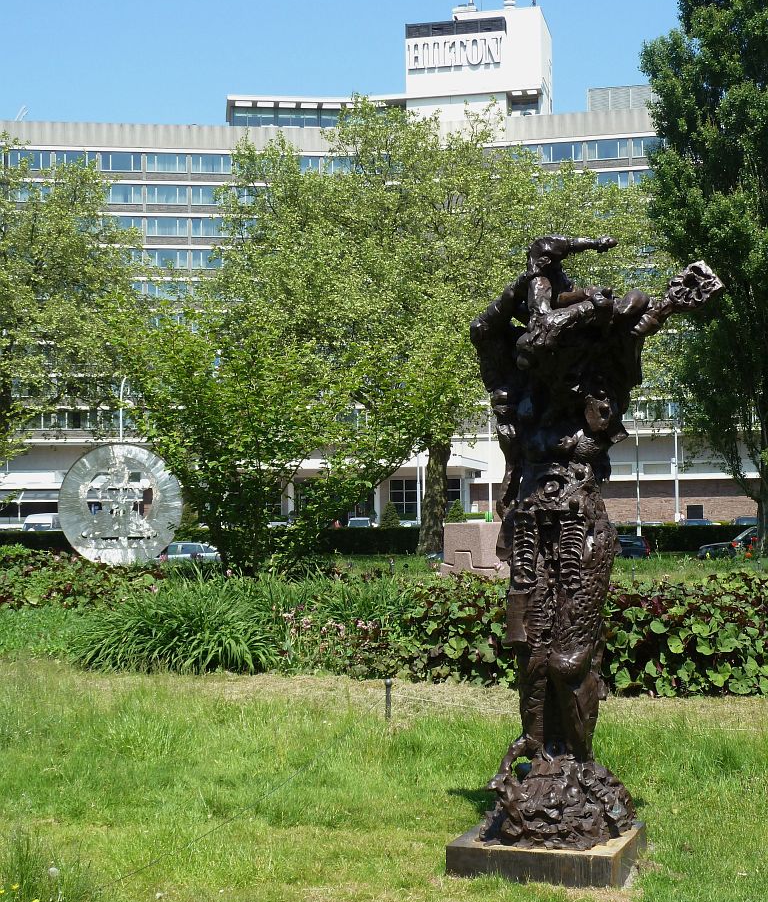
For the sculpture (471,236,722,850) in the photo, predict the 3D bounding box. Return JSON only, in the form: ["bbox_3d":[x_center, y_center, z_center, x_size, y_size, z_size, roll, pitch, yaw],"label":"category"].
[{"bbox_3d":[1.076,0.397,6.988,1.120,2.900,0.750,-2,-3,17],"label":"sculpture"}]

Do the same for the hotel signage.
[{"bbox_3d":[6.524,-36.450,130.463,8.600,2.300,0.400,-1,-3,11],"label":"hotel signage"}]

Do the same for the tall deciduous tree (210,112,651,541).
[{"bbox_3d":[2.313,-4.964,58.316,17.900,19.000,16.000,-1,-3,0],"label":"tall deciduous tree"}]

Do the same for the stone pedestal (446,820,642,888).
[{"bbox_3d":[0.788,1.893,6.755,0.770,0.133,0.730,-2,-3,21],"label":"stone pedestal"}]

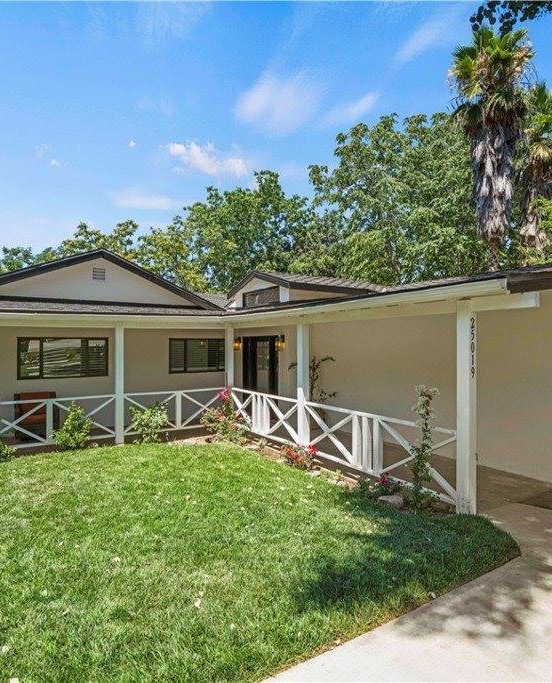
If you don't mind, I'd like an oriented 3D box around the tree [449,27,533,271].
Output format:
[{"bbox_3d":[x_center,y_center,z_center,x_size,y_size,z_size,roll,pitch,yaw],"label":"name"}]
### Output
[{"bbox_3d":[8.930,-5.570,16.500,3.480,15.040,3.380,0,0,0],"label":"tree"}]

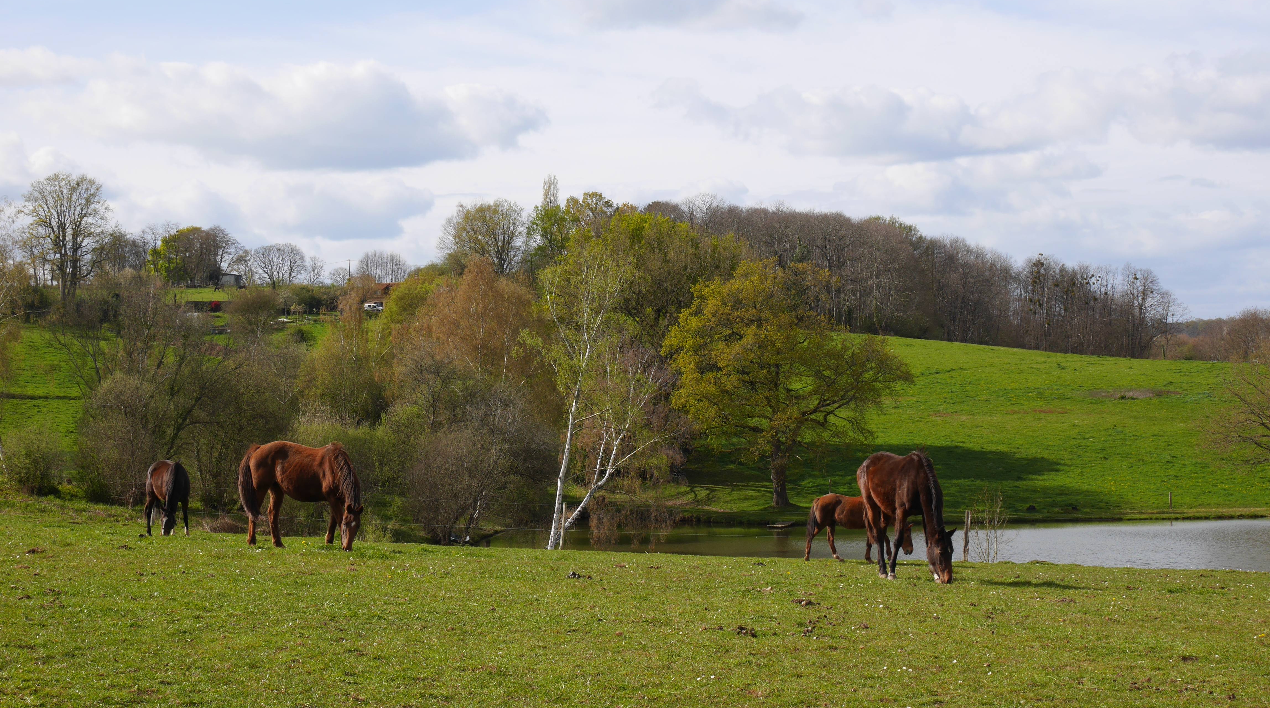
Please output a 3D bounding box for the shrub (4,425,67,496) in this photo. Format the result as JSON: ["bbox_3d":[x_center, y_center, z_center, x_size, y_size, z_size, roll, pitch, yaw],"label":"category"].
[{"bbox_3d":[-18.416,3.254,63.000,1.886,2.129,1.791,0,0,0],"label":"shrub"}]

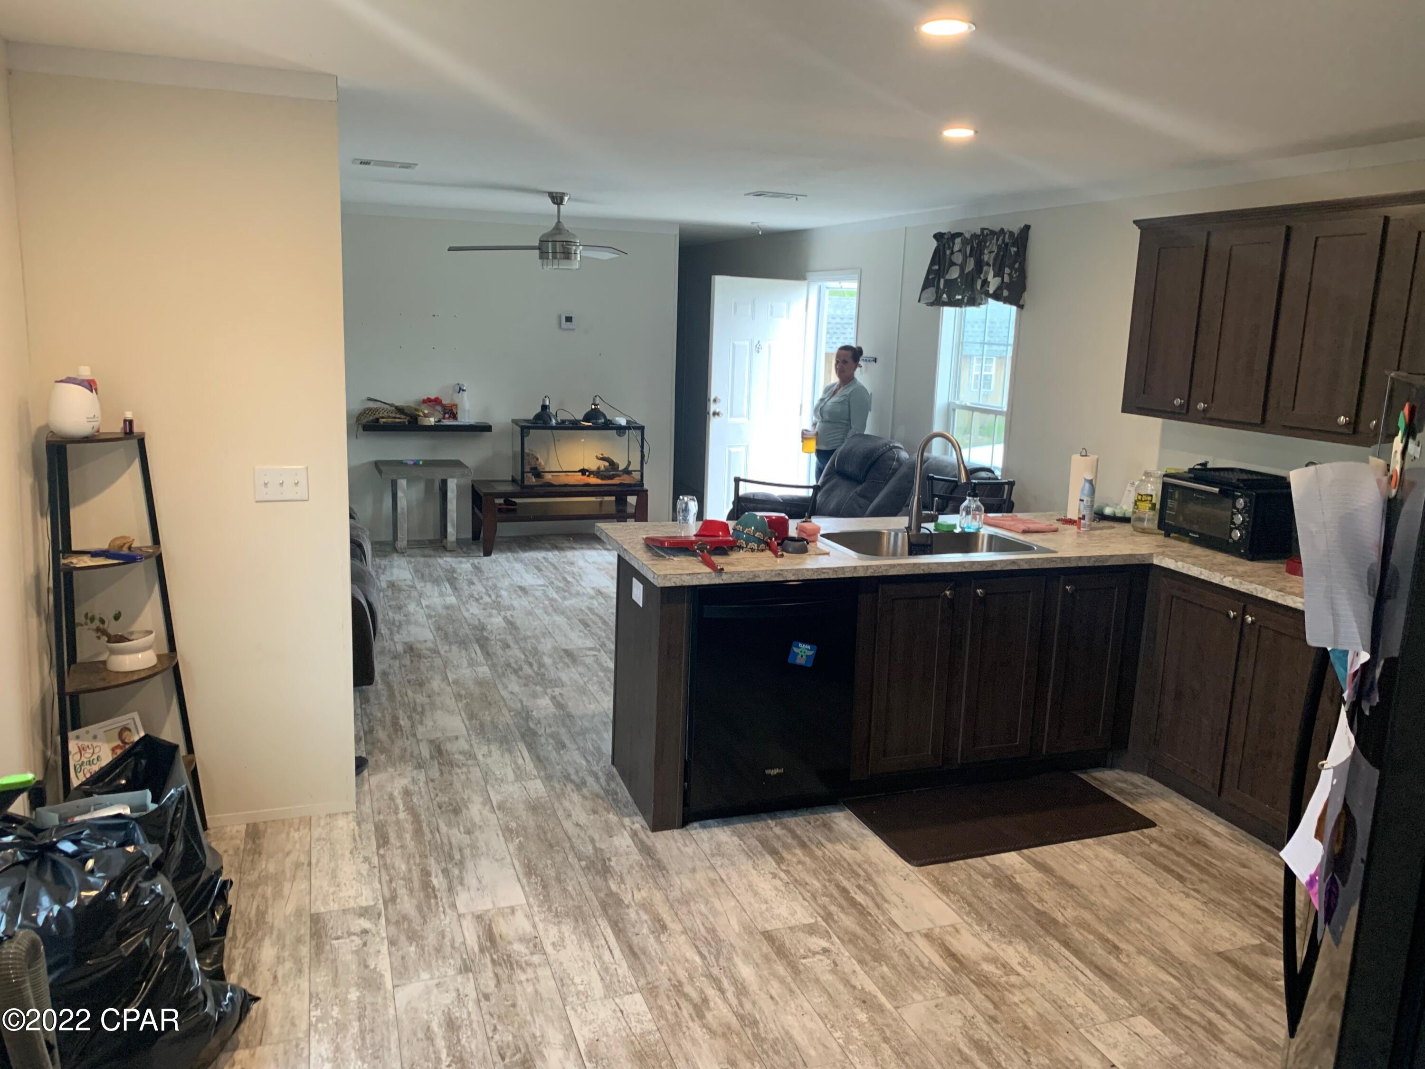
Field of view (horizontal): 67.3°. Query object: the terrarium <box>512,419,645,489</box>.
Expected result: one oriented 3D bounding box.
[{"bbox_3d":[-1.051,-0.619,8.252,0.930,0.470,0.475,-2,12,-20],"label":"terrarium"}]

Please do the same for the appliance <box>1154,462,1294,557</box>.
[{"bbox_3d":[2.128,-0.085,4.409,0.280,0.280,0.510,-1,12,-17],"label":"appliance"}]

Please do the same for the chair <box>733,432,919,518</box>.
[{"bbox_3d":[0.717,-0.130,7.117,1.000,1.020,0.970,-2,12,-20],"label":"chair"}]

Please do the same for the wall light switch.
[{"bbox_3d":[-1.393,-0.162,3.463,0.160,0.114,0.020,-2,12,-20],"label":"wall light switch"}]

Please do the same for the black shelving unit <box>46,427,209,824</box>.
[{"bbox_3d":[-1.778,0.375,3.249,0.360,1.340,0.370,-2,12,-20],"label":"black shelving unit"}]

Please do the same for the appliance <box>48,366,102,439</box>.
[{"bbox_3d":[-1.852,-0.373,3.088,0.135,0.185,0.135,6,12,16],"label":"appliance"}]

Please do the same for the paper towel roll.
[{"bbox_3d":[1.705,-0.228,4.939,0.118,0.300,0.118,2,11,0],"label":"paper towel roll"}]

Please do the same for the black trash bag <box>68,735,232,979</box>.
[{"bbox_3d":[-1.501,0.859,2.834,0.420,0.580,0.470,-2,12,-20],"label":"black trash bag"}]

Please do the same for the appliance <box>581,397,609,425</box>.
[{"bbox_3d":[-0.901,-0.953,8.214,0.205,0.198,0.205,-2,12,-20],"label":"appliance"}]

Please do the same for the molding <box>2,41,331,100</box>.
[{"bbox_3d":[-1.567,-1.357,3.140,0.878,0.076,0.025,-2,12,-20],"label":"molding"}]

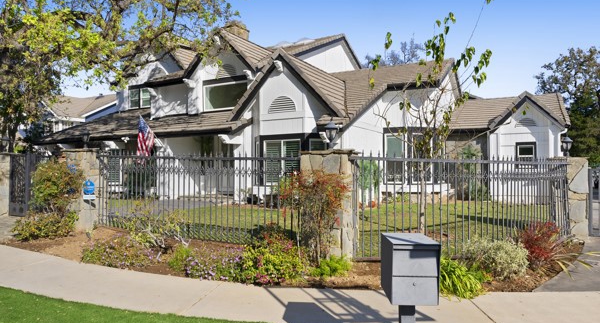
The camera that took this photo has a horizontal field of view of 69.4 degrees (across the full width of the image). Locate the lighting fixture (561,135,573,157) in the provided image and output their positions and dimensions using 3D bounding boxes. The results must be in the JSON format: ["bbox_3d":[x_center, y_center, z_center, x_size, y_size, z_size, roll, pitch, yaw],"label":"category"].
[{"bbox_3d":[6.208,-0.342,10.100,0.260,0.480,0.260,0,0,23],"label":"lighting fixture"}]

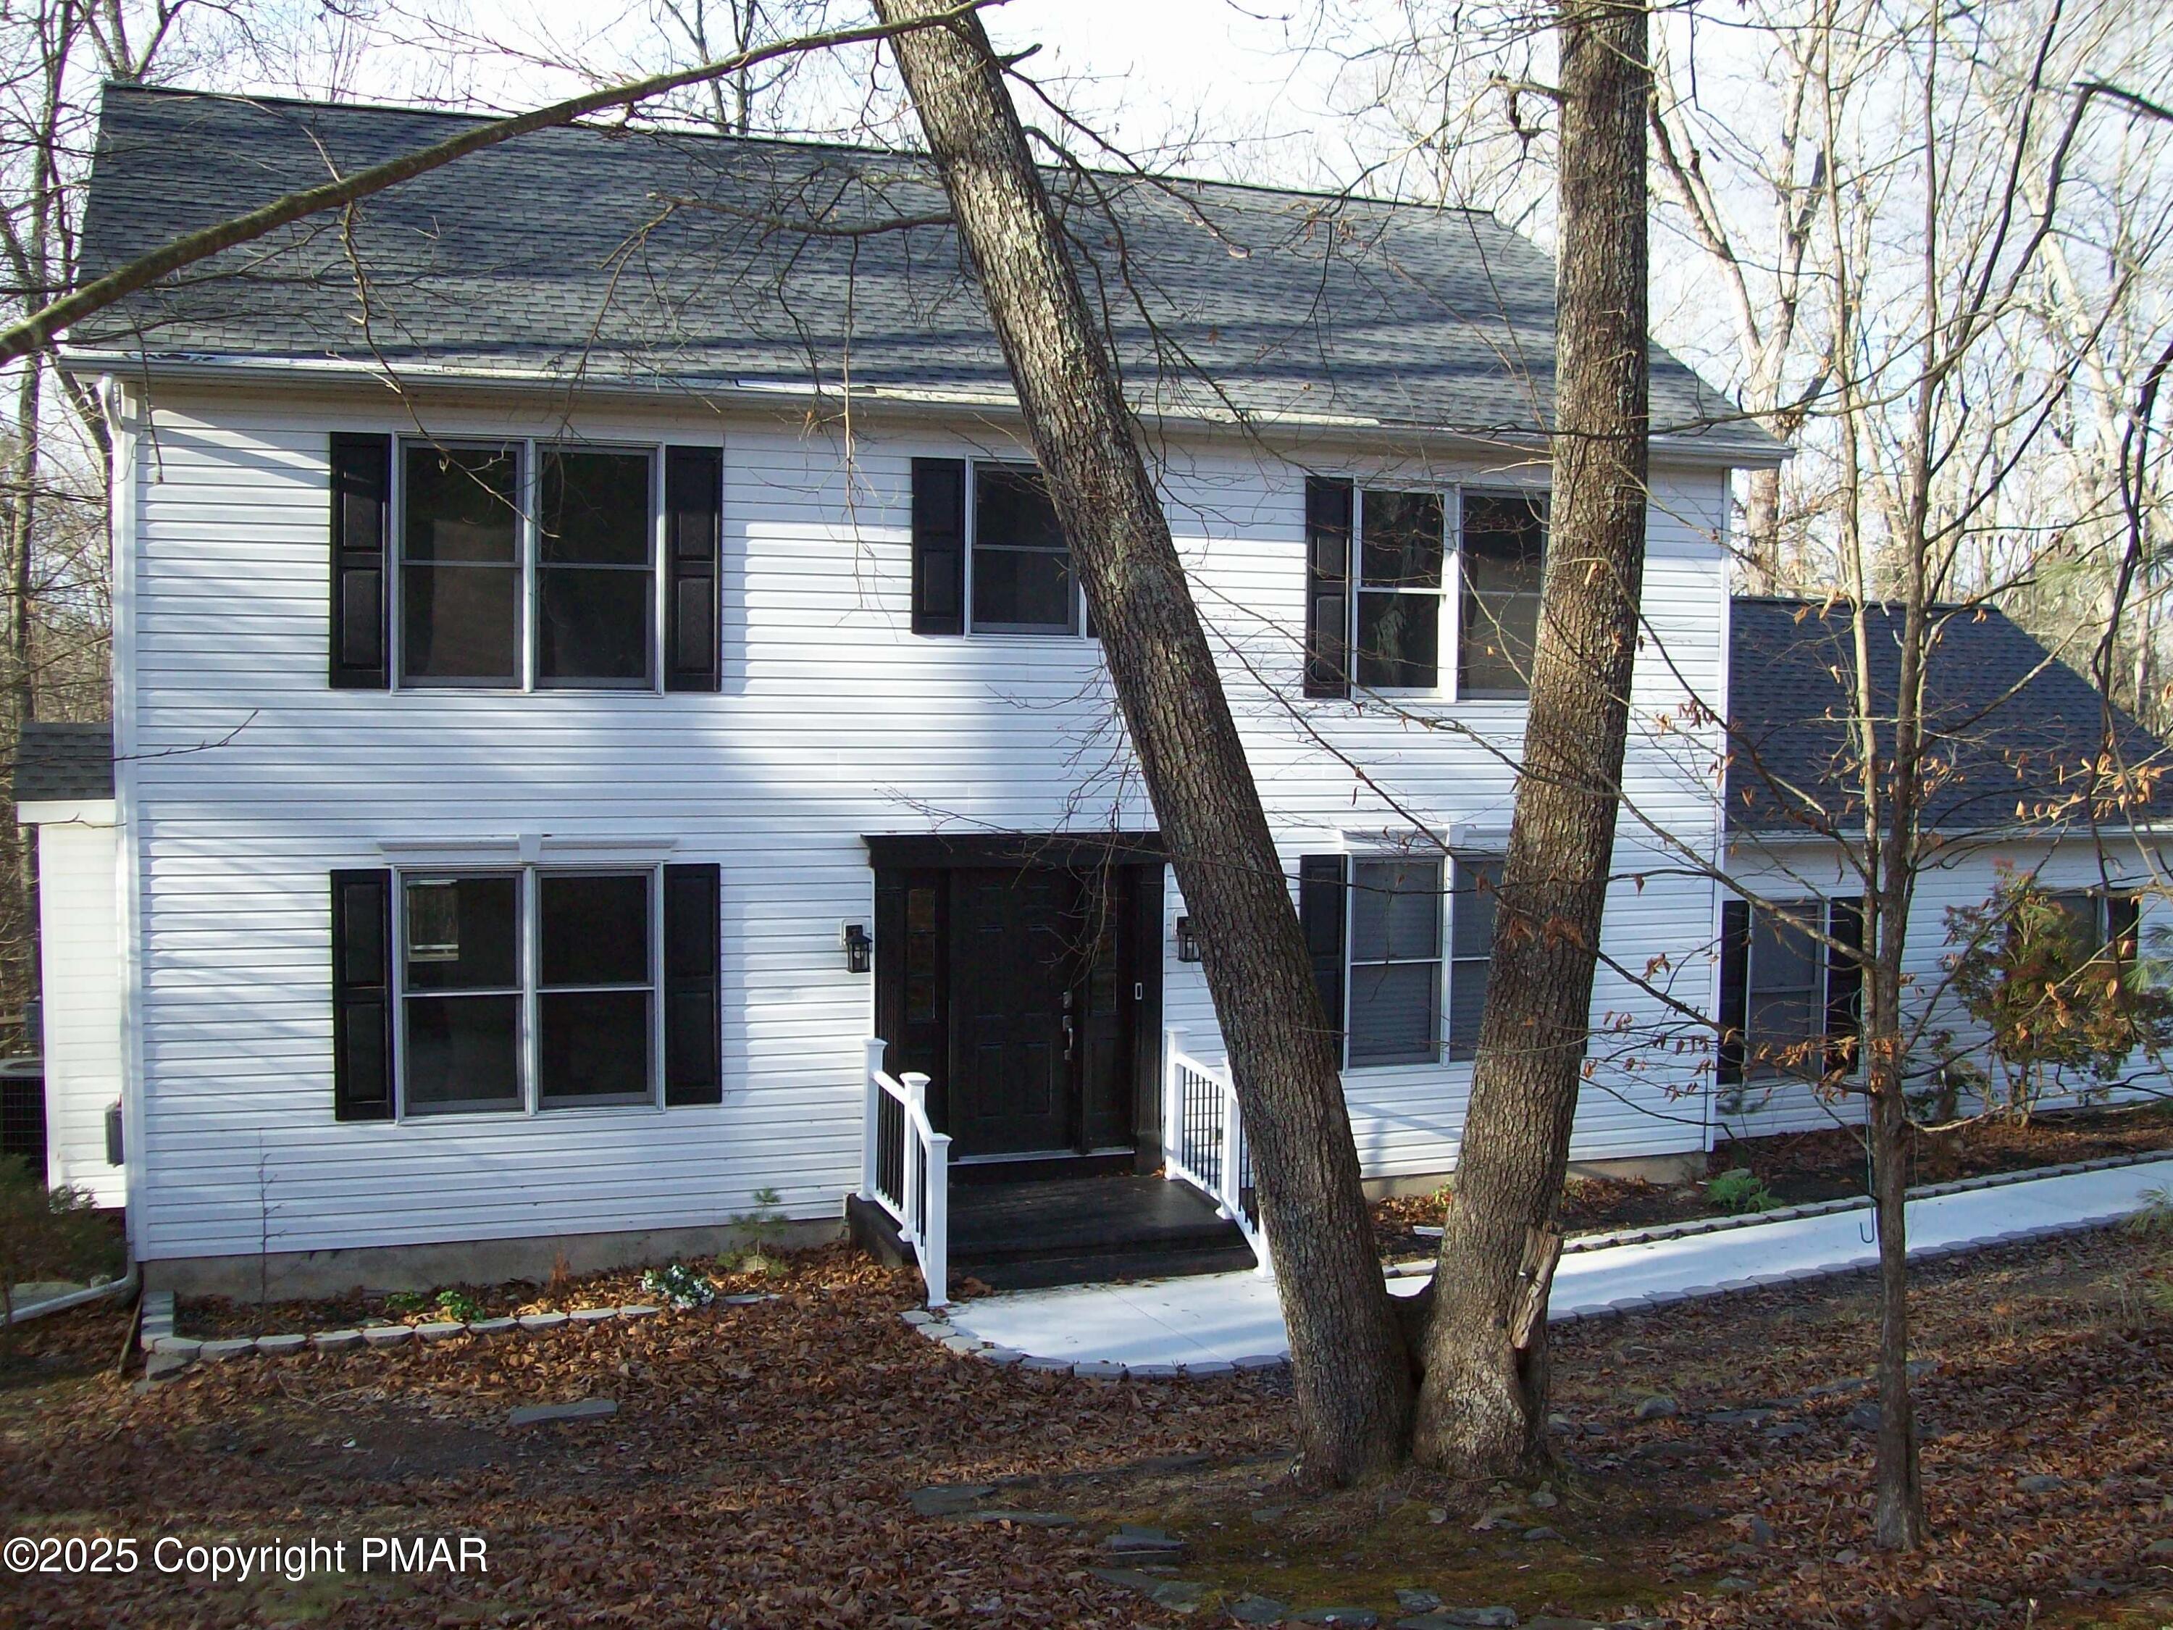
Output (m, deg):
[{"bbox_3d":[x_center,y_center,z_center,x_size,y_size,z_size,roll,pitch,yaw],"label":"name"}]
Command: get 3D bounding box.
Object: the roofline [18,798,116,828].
[{"bbox_3d":[-6.760,-0.012,15.110,0.690,0.180,0.200,0,3,-19],"label":"roofline"}]

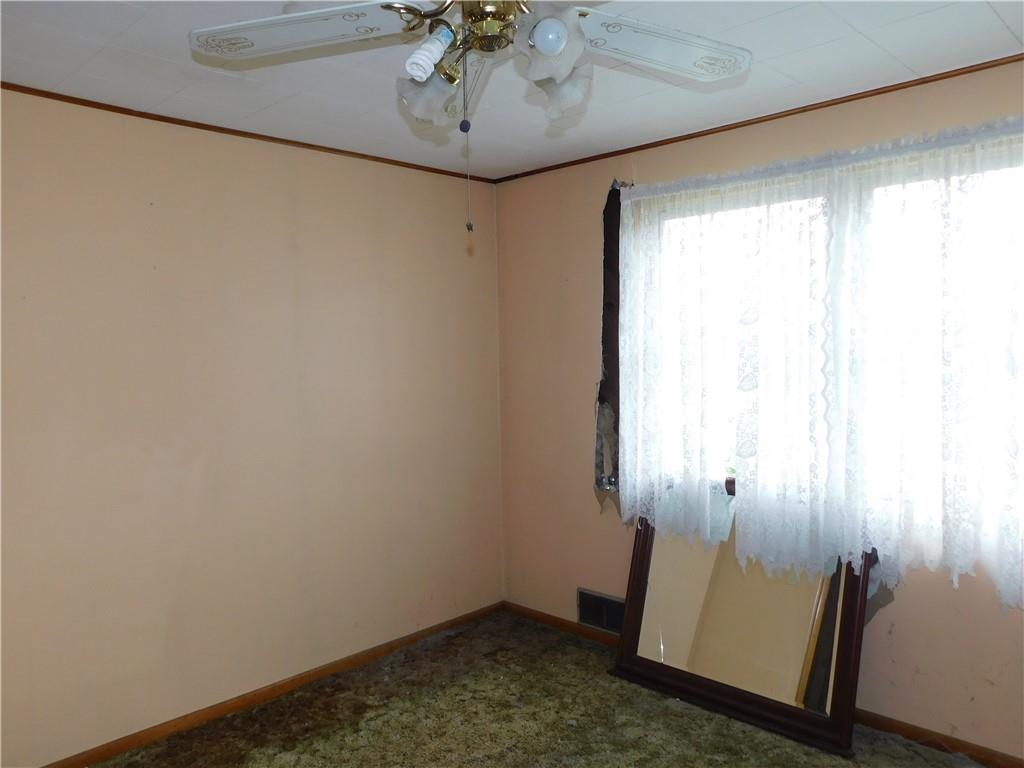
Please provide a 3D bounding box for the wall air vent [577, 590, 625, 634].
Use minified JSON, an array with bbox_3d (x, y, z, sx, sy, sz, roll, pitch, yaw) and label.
[{"bbox_3d":[0.451,1.120,3.610,0.345,0.180,0.022,1,4,44],"label":"wall air vent"}]

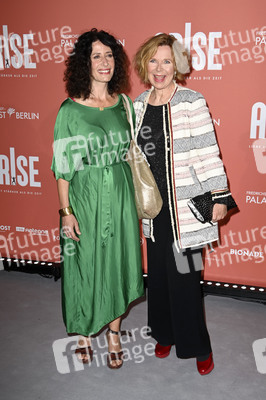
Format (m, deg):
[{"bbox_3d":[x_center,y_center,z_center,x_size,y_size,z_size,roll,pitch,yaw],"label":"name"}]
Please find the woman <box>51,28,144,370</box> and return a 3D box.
[{"bbox_3d":[-0.155,0.034,2.594,0.540,1.745,0.400,0,16,-5],"label":"woman"}]

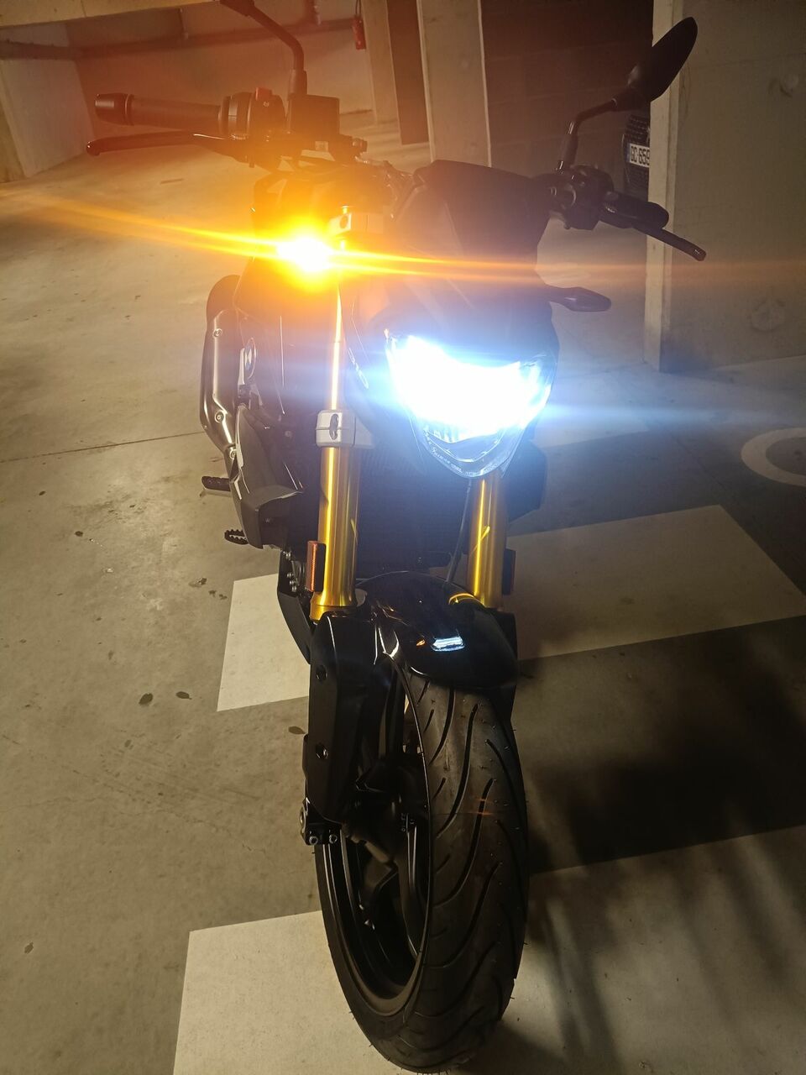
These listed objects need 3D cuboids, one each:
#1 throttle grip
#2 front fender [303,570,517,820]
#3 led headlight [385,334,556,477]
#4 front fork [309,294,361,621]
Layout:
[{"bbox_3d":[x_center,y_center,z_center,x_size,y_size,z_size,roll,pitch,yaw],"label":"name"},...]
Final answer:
[{"bbox_3d":[-0.292,-0.508,0.968,0.154,0.037,0.037,8,31,2],"label":"throttle grip"},{"bbox_3d":[0.009,0.204,1.068,0.270,0.328,0.370,3,13,-21],"label":"front fender"},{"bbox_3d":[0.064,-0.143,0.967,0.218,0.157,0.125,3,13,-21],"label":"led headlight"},{"bbox_3d":[-0.082,-0.107,1.037,0.063,0.428,0.061,3,0,-21],"label":"front fork"}]

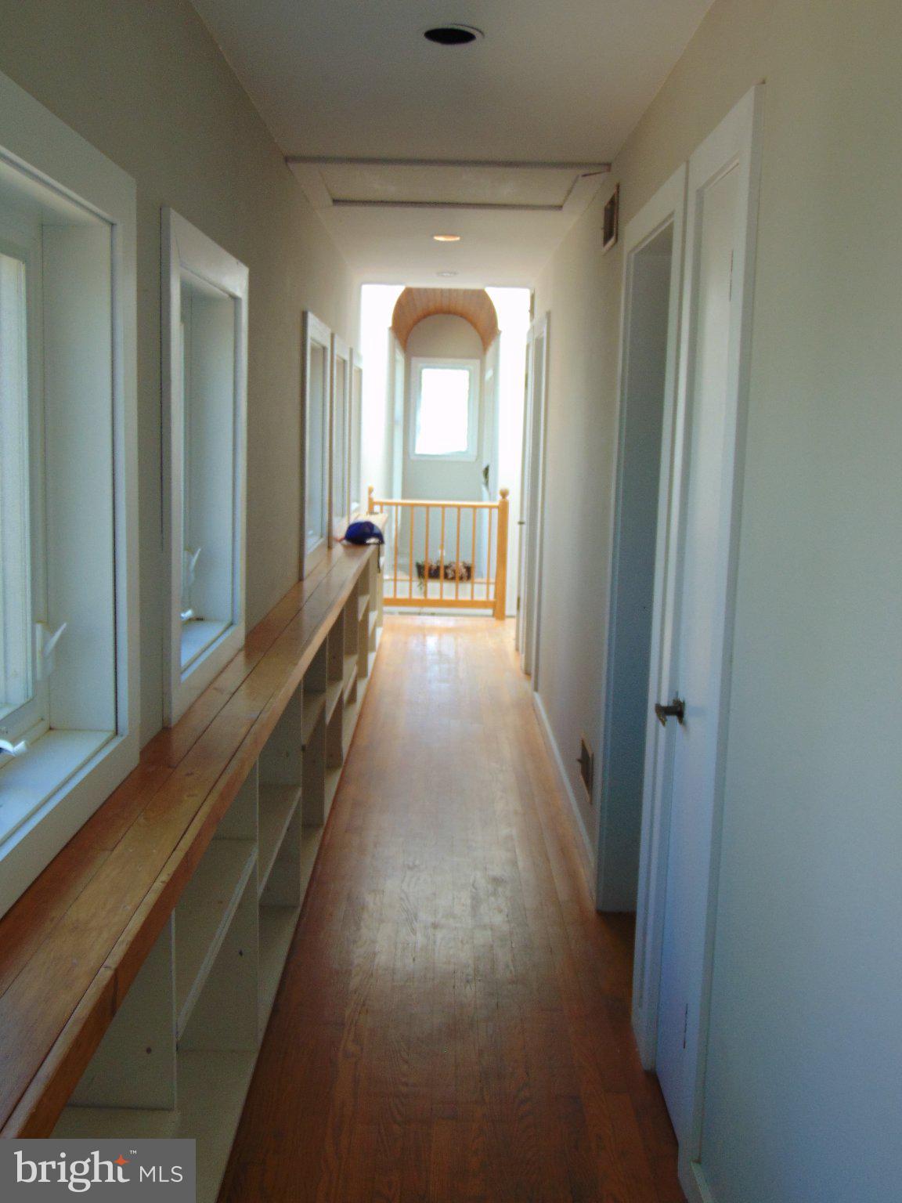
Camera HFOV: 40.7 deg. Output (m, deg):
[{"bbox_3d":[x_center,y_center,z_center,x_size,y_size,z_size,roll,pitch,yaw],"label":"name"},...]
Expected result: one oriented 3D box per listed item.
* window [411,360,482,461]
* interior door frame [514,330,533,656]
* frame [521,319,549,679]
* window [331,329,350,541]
[{"bbox_3d":[-0.065,-2.058,13.052,0.730,1.075,0.130,1,8,-1],"label":"window"},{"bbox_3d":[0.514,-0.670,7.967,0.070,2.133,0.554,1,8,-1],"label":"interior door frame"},{"bbox_3d":[0.550,-0.564,7.177,0.140,2.153,0.978,1,8,-1],"label":"frame"},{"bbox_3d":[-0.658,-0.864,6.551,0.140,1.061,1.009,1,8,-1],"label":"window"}]

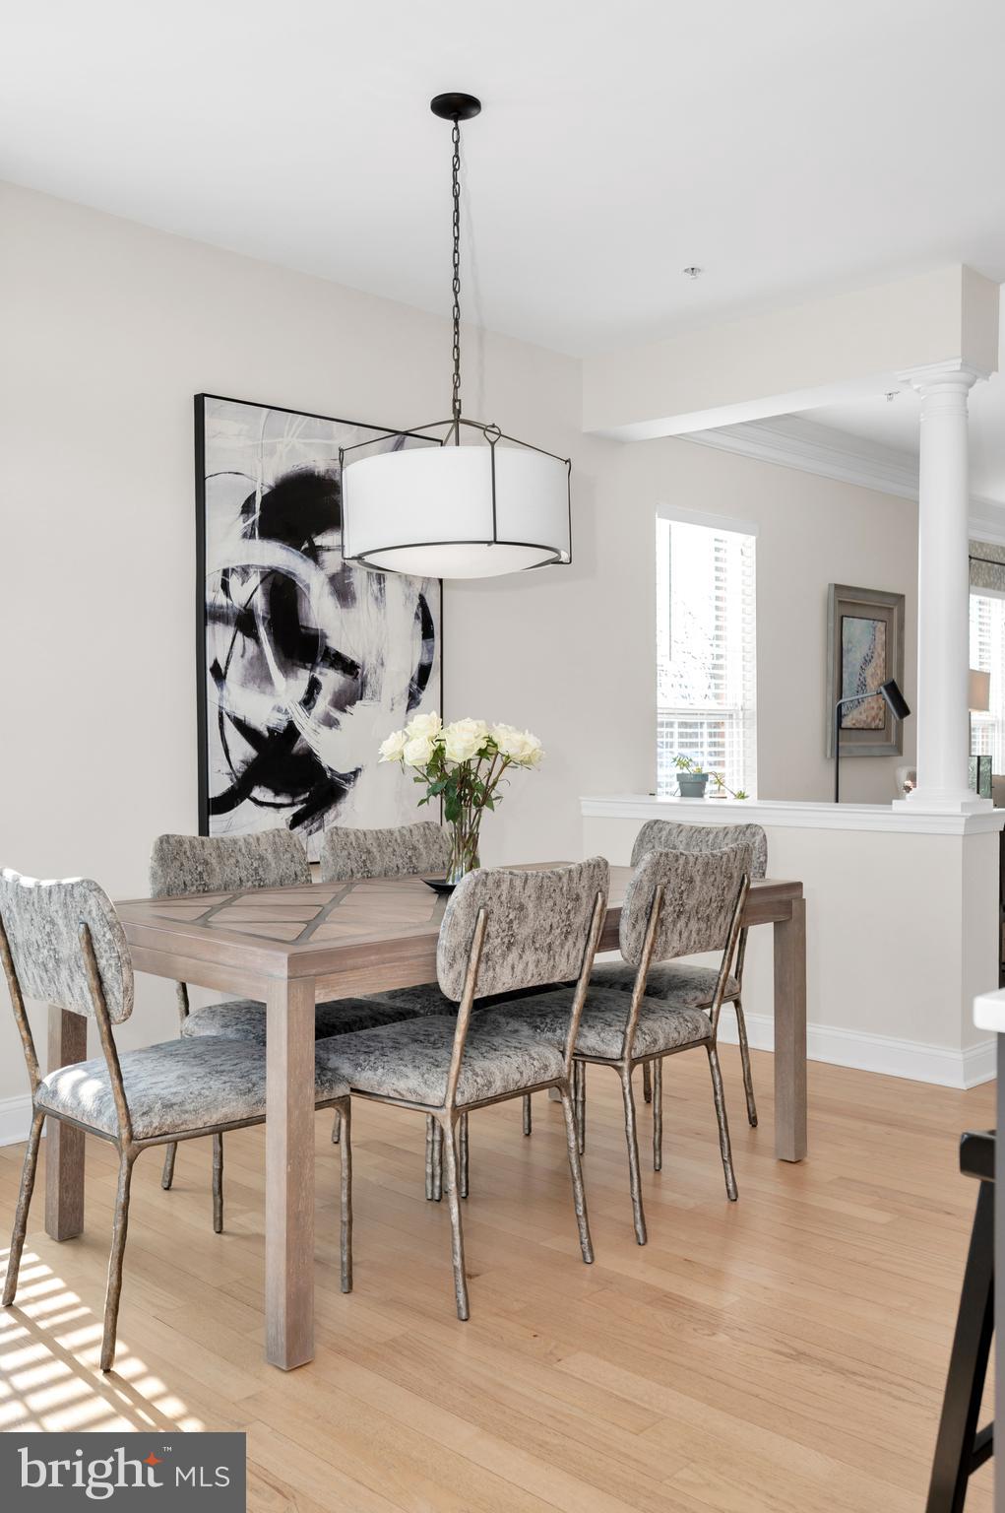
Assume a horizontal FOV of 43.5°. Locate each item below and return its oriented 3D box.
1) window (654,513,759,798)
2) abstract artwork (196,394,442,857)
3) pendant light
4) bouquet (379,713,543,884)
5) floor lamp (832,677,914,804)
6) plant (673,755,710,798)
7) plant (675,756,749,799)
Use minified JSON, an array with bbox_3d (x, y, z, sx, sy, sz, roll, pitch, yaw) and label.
[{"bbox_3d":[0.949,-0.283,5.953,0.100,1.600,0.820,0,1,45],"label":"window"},{"bbox_3d":[-0.603,-0.392,4.316,0.050,1.500,1.036,0,1,45],"label":"abstract artwork"},{"bbox_3d":[-0.115,-1.034,3.154,0.590,1.185,0.590,0,0,0],"label":"pendant light"},{"bbox_3d":[-0.106,0.115,3.231,0.425,0.450,0.390,0,0,0],"label":"bouquet"},{"bbox_3d":[1.683,0.369,5.902,0.450,1.455,0.250,0,0,0],"label":"floor lamp"},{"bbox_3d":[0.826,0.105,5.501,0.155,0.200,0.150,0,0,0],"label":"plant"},{"bbox_3d":[0.913,0.110,5.501,0.330,0.210,0.200,0,0,0],"label":"plant"}]

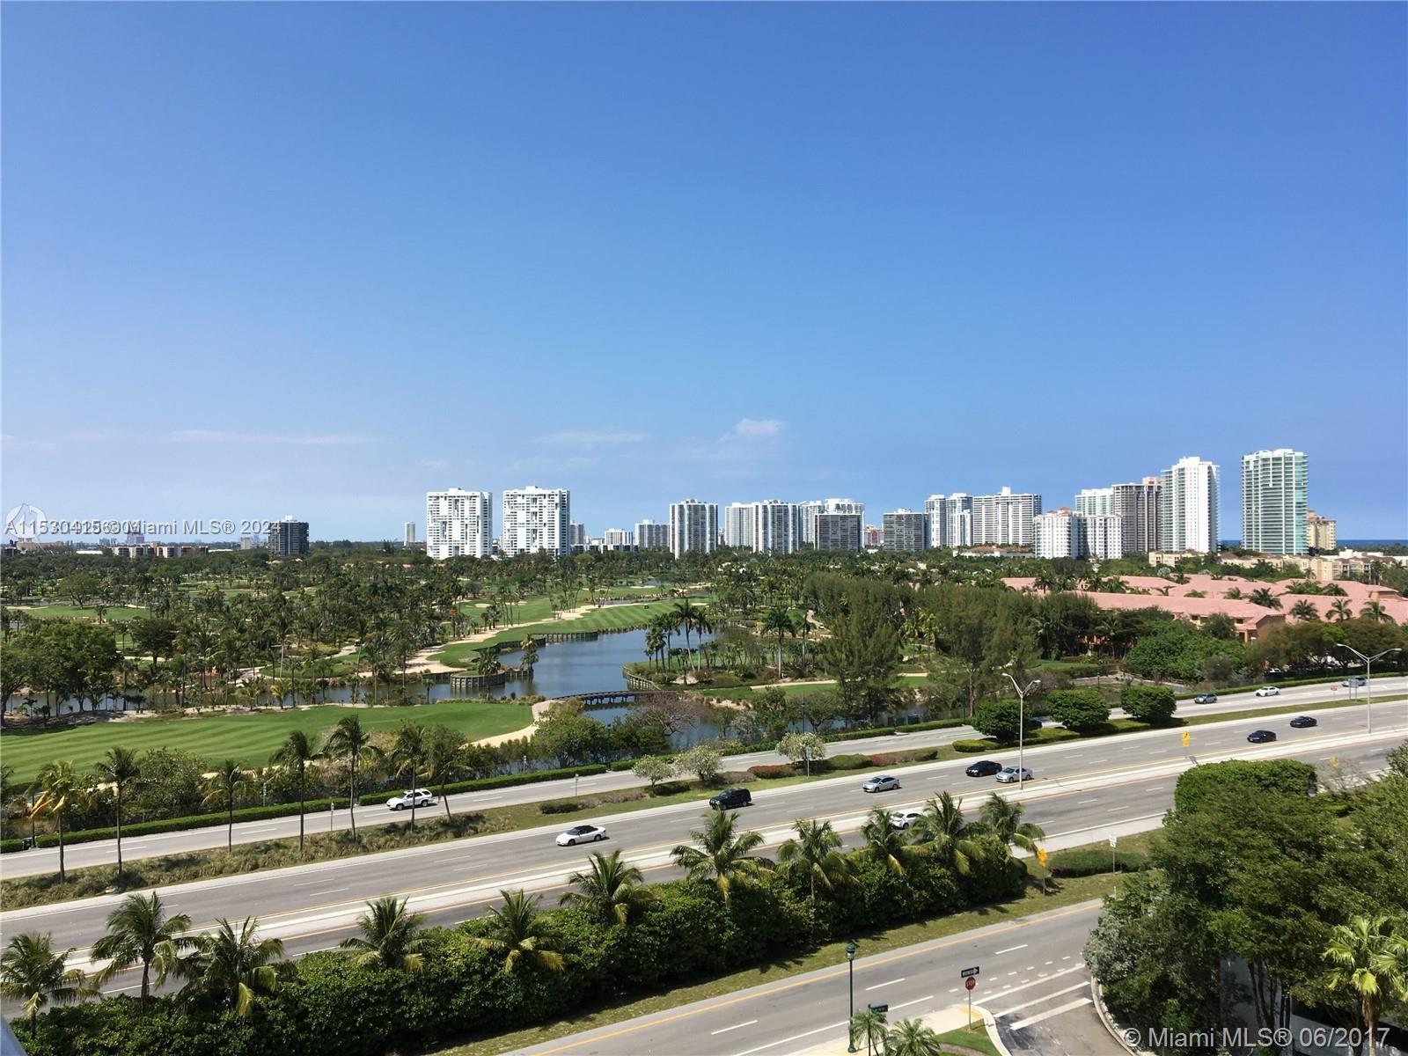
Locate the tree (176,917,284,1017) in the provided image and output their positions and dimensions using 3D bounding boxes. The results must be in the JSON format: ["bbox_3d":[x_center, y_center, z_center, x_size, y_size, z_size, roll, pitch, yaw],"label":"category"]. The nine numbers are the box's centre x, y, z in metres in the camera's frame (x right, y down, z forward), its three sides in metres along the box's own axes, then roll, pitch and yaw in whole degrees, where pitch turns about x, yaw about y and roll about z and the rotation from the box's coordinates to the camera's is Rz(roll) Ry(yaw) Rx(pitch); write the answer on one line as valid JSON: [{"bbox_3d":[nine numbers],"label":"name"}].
[{"bbox_3d":[-26.436,25.831,66.000,5.900,8.147,5.800,0,0,-22],"label":"tree"}]

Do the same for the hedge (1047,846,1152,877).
[{"bbox_3d":[33.950,28.860,101.670,8.300,1.100,3.600,0,0,-15],"label":"hedge"}]

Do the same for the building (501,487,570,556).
[{"bbox_3d":[-160.706,-0.738,1130.000,59.000,77.559,23.000,0,0,19],"label":"building"}]

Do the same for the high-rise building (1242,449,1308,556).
[{"bbox_3d":[478.240,-14.300,990.140,43.000,101.500,33.000,0,0,10],"label":"high-rise building"}]

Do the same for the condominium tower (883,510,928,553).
[{"bbox_3d":[248.990,8.380,1454.980,51.000,63.500,20.000,0,-1,33],"label":"condominium tower"}]

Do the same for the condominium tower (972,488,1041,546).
[{"bbox_3d":[364.830,-3.640,1420.070,76.000,87.000,20.000,0,-1,42],"label":"condominium tower"}]

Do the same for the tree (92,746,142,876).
[{"bbox_3d":[-49.560,24.030,99.620,4.000,10.730,4.000,0,0,0],"label":"tree"}]

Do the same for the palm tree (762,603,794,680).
[{"bbox_3d":[15.188,23.416,243.803,6.400,15.400,6.400,0,-1,0],"label":"palm tree"}]

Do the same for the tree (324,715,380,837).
[{"bbox_3d":[-33.590,23.800,112.380,5.040,11.380,5.040,0,0,0],"label":"tree"}]

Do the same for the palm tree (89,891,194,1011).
[{"bbox_3d":[-29.370,24.426,62.032,5.170,10.360,5.170,0,-1,0],"label":"palm tree"}]

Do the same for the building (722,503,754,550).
[{"bbox_3d":[55.059,3.765,1640.000,52.000,76.353,25.000,0,0,-10],"label":"building"}]

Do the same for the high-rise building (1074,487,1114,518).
[{"bbox_3d":[534.515,-6.170,1610.000,54.000,95.764,32.000,0,0,10],"label":"high-rise building"}]

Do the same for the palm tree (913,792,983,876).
[{"bbox_3d":[19.877,25.775,96.475,5.500,8.070,5.500,0,-1,0],"label":"palm tree"}]

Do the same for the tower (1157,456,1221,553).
[{"bbox_3d":[405.065,-10.142,985.120,40.000,94.000,29.000,-1,-1,42],"label":"tower"}]

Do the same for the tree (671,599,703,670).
[{"bbox_3d":[-3.543,23.720,262.000,6.600,16.166,6.400,0,0,0],"label":"tree"}]

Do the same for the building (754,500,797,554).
[{"bbox_3d":[88.632,3.285,1440.000,53.000,74.253,23.000,0,0,-20],"label":"building"}]

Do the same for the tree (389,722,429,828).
[{"bbox_3d":[-29.443,24.698,117.988,4.100,10.800,4.100,0,-1,0],"label":"tree"}]

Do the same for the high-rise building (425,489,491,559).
[{"bbox_3d":[-247.480,-0.220,1190.040,53.000,76.500,36.000,0,0,6],"label":"high-rise building"}]

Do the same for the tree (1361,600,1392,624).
[{"bbox_3d":[153.850,23.870,269.820,7.000,13.740,7.000,0,0,0],"label":"tree"}]

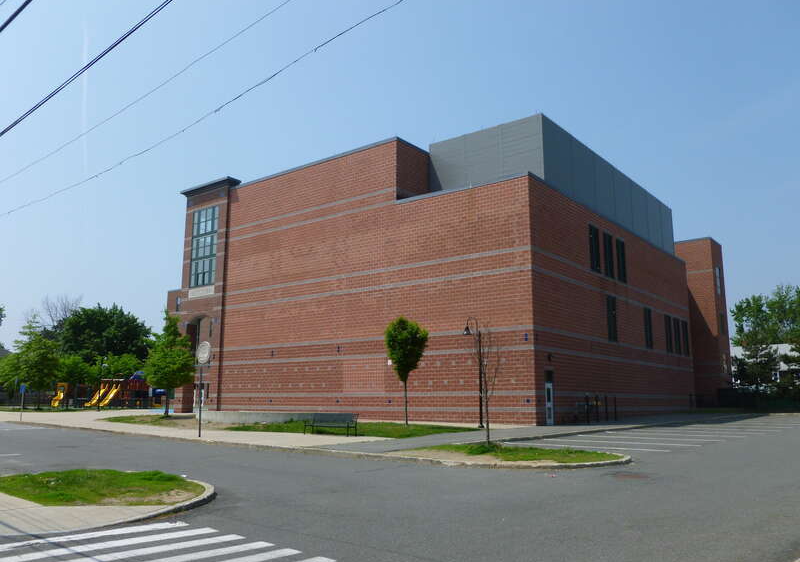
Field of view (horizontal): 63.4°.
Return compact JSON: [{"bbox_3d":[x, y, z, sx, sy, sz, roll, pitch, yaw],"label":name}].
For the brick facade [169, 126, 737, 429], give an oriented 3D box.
[{"bbox_3d":[5.854,2.614,56.050,32.500,17.400,36.900,-8,-13,38],"label":"brick facade"}]

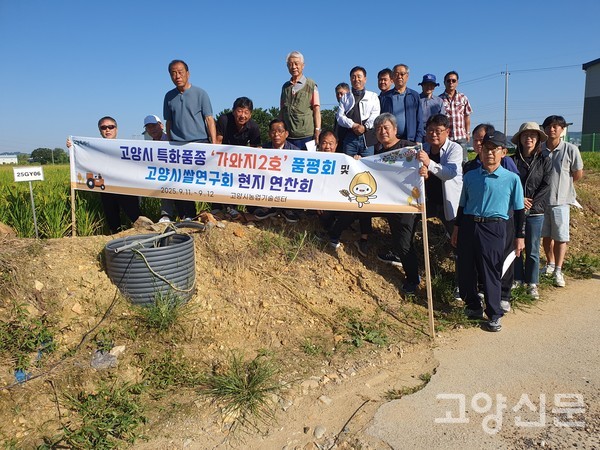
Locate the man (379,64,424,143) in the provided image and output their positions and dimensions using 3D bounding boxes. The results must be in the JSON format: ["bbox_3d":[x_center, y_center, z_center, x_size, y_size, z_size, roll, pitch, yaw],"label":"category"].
[{"bbox_3d":[1.146,-0.944,5.140,0.520,1.700,0.320,1,9,16],"label":"man"}]

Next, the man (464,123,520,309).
[{"bbox_3d":[1.825,-0.075,4.297,0.550,1.757,0.360,2,10,25],"label":"man"}]

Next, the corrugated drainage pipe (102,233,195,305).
[{"bbox_3d":[-1.332,0.377,4.019,0.760,0.450,0.760,-2,9,0],"label":"corrugated drainage pipe"}]

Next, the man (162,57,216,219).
[{"bbox_3d":[-1.101,-0.868,4.698,0.540,1.660,0.340,-2,9,-1],"label":"man"}]

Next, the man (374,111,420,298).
[{"bbox_3d":[0.898,-0.184,4.026,0.540,1.600,0.550,2,10,22],"label":"man"}]

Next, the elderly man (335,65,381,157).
[{"bbox_3d":[0.625,-0.783,4.789,0.540,1.730,0.340,1,9,18],"label":"elderly man"}]

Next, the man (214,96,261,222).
[{"bbox_3d":[-0.582,-0.631,4.271,0.520,1.128,0.550,-2,9,-3],"label":"man"}]

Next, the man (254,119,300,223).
[{"bbox_3d":[-0.214,-0.518,4.290,0.530,0.959,0.580,-1,9,5],"label":"man"}]

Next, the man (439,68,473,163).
[{"bbox_3d":[2.034,-1.140,5.907,0.480,1.700,0.300,2,10,25],"label":"man"}]

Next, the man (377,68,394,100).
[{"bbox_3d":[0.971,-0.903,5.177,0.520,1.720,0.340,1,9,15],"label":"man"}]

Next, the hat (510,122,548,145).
[{"bbox_3d":[2.054,-0.819,4.035,0.330,0.170,0.340,3,10,27],"label":"hat"}]

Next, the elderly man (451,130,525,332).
[{"bbox_3d":[1.605,0.055,3.840,0.600,1.681,0.420,3,10,30],"label":"elderly man"}]

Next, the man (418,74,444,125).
[{"bbox_3d":[1.661,-1.038,5.724,0.480,1.680,0.300,2,10,22],"label":"man"}]

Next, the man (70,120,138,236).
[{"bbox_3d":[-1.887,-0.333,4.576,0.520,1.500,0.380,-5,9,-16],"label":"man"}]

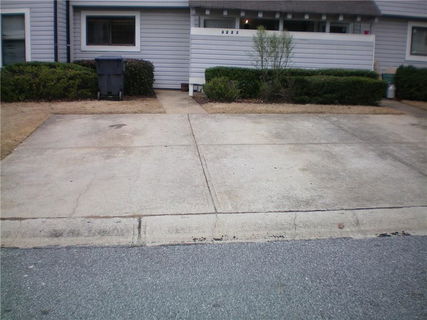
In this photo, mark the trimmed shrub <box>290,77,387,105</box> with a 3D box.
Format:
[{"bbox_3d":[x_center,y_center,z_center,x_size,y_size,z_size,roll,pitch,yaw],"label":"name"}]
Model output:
[{"bbox_3d":[3.305,-1.823,12.300,2.475,0.721,0.800,-1,9,-7],"label":"trimmed shrub"}]

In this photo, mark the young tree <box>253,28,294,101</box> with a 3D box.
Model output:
[{"bbox_3d":[1.538,-2.448,12.100,1.003,1.910,1.000,-1,9,-7],"label":"young tree"}]

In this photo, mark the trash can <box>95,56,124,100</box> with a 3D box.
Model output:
[{"bbox_3d":[-2.683,-2.108,12.200,0.670,1.080,0.800,-1,9,-6],"label":"trash can"}]

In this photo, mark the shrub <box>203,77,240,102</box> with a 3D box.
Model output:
[{"bbox_3d":[0.228,-1.813,12.050,0.902,0.657,0.800,-1,9,-7],"label":"shrub"}]

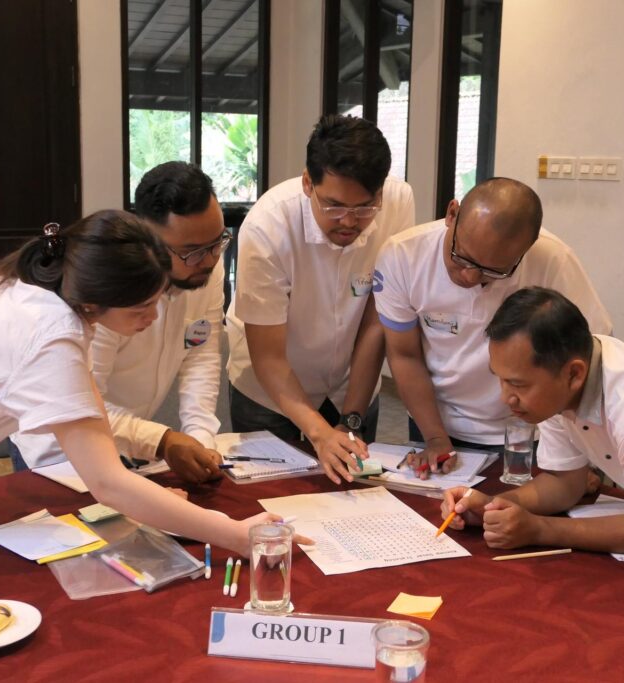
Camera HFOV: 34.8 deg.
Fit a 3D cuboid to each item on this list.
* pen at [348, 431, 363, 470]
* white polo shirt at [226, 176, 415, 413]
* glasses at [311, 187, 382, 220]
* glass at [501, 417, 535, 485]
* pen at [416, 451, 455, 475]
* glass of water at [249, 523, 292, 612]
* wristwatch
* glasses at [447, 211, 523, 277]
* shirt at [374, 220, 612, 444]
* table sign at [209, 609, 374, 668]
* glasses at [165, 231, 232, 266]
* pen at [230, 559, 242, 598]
[{"bbox_3d":[0.102,0.254,2.300,0.012,0.012,0.132,-2,45,-16],"label":"pen"},{"bbox_3d":[0.021,-0.116,2.500,0.480,0.660,0.320,-1,36,-12],"label":"white polo shirt"},{"bbox_3d":[0.084,-0.339,2.273,0.140,0.046,0.145,0,43,-3],"label":"glasses"},{"bbox_3d":[0.487,0.257,2.335,0.075,0.136,0.075,1,10,0],"label":"glass"},{"bbox_3d":[0.294,0.280,2.337,0.140,0.011,0.011,-16,19,-42],"label":"pen"},{"bbox_3d":[-0.068,0.371,1.644,0.075,0.136,0.075,1,10,0],"label":"glass of water"},{"bbox_3d":[0.105,0.206,2.550,0.064,0.046,0.055,17,-6,2],"label":"wristwatch"},{"bbox_3d":[0.387,-0.226,2.127,0.142,0.142,0.045,18,-16,20],"label":"glasses"},{"bbox_3d":[0.443,-0.022,2.430,0.550,0.640,0.330,3,37,8],"label":"shirt"},{"bbox_3d":[-0.004,0.439,1.491,0.297,0.068,0.055,3,11,7],"label":"table sign"},{"bbox_3d":[-0.269,-0.224,2.227,0.140,0.046,0.145,-23,41,-31],"label":"glasses"},{"bbox_3d":[-0.133,0.416,1.750,0.011,0.011,0.155,1,10,-1],"label":"pen"}]

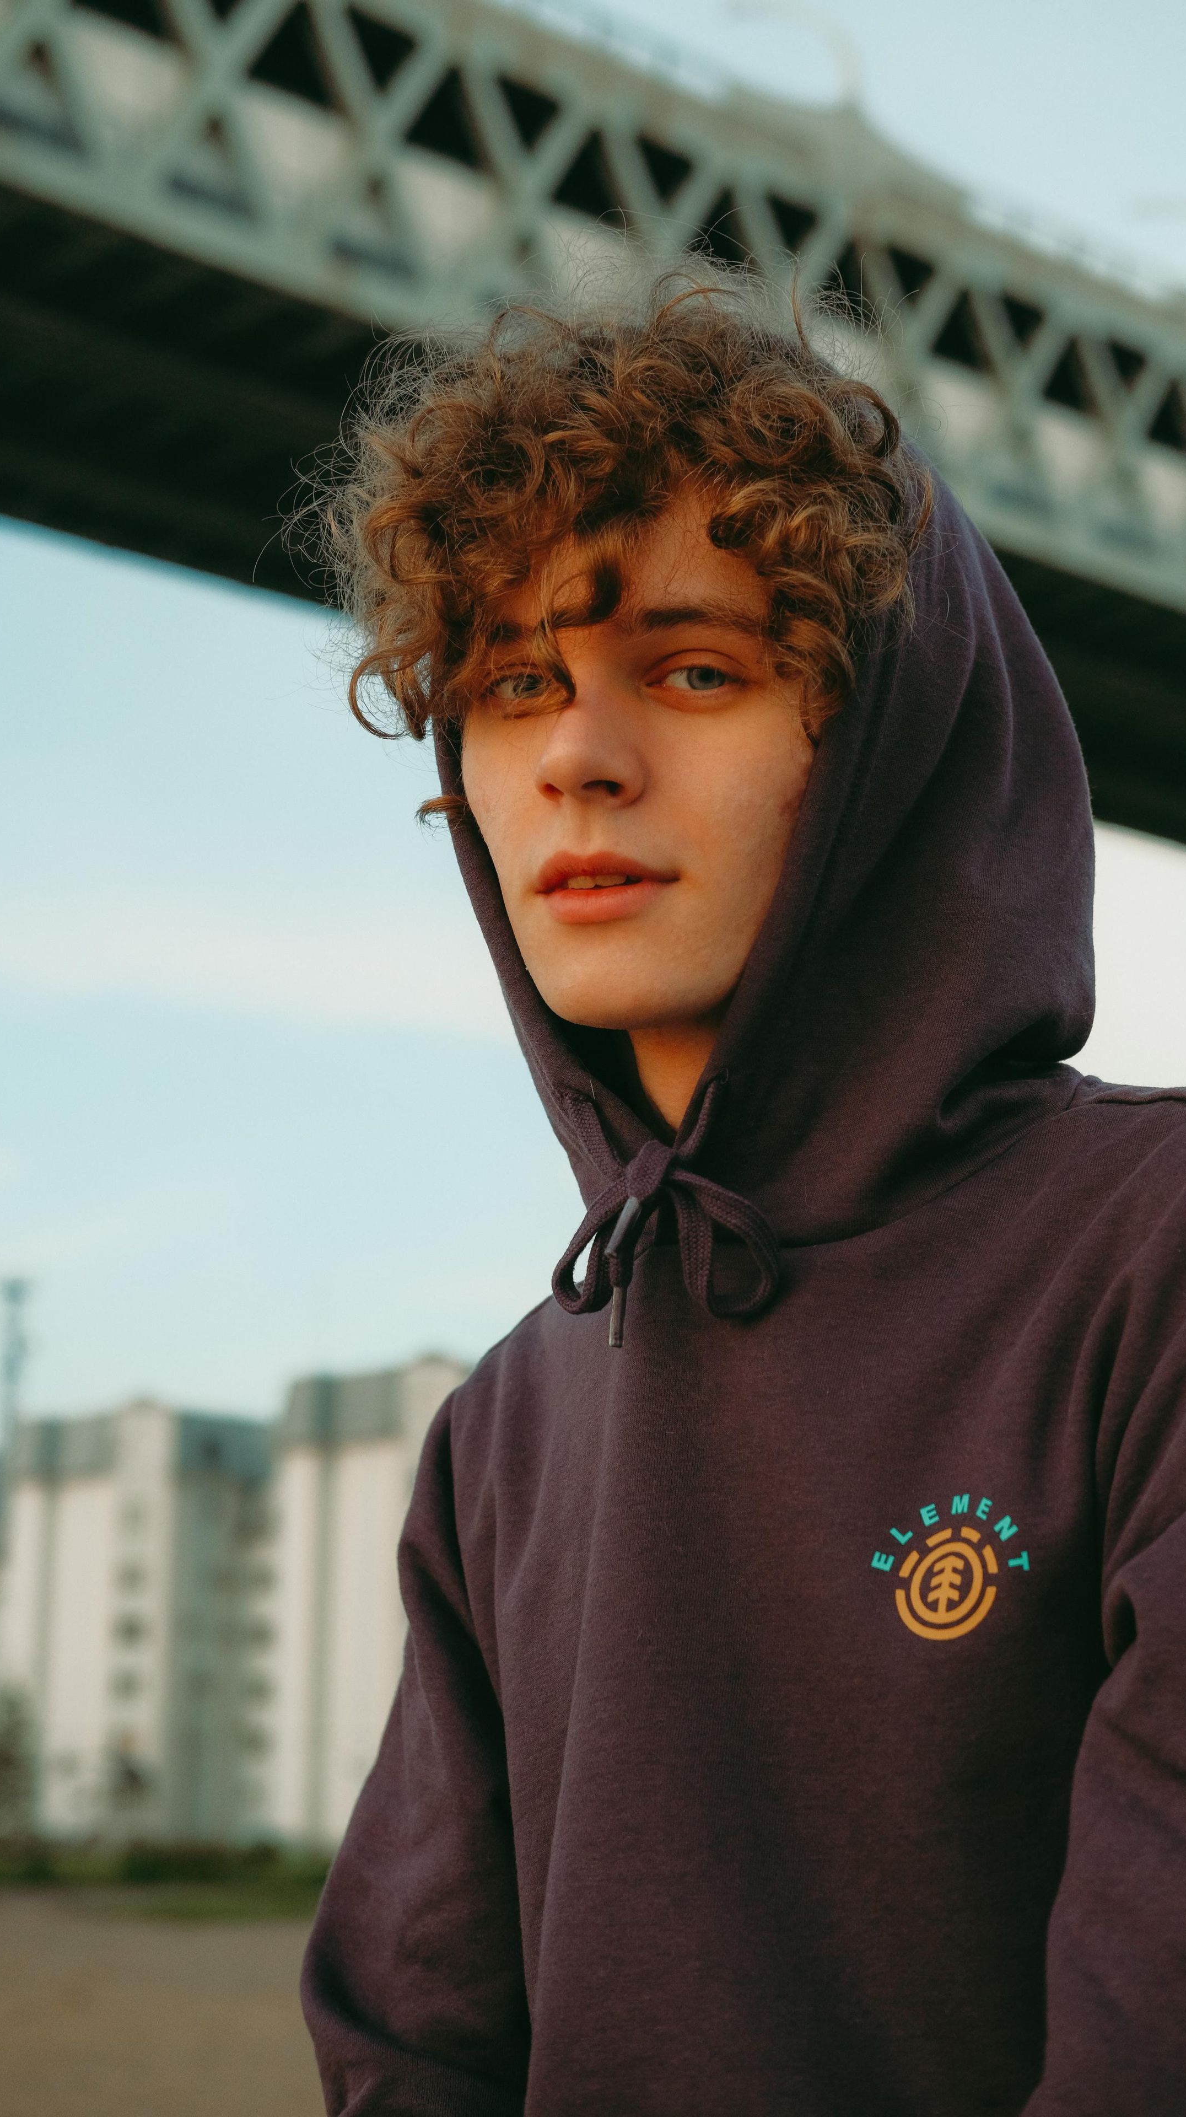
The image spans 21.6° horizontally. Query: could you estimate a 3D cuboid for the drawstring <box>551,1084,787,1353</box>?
[{"bbox_3d":[0.024,0.051,1.010,0.070,0.084,0.040,-8,-16,31],"label":"drawstring"}]

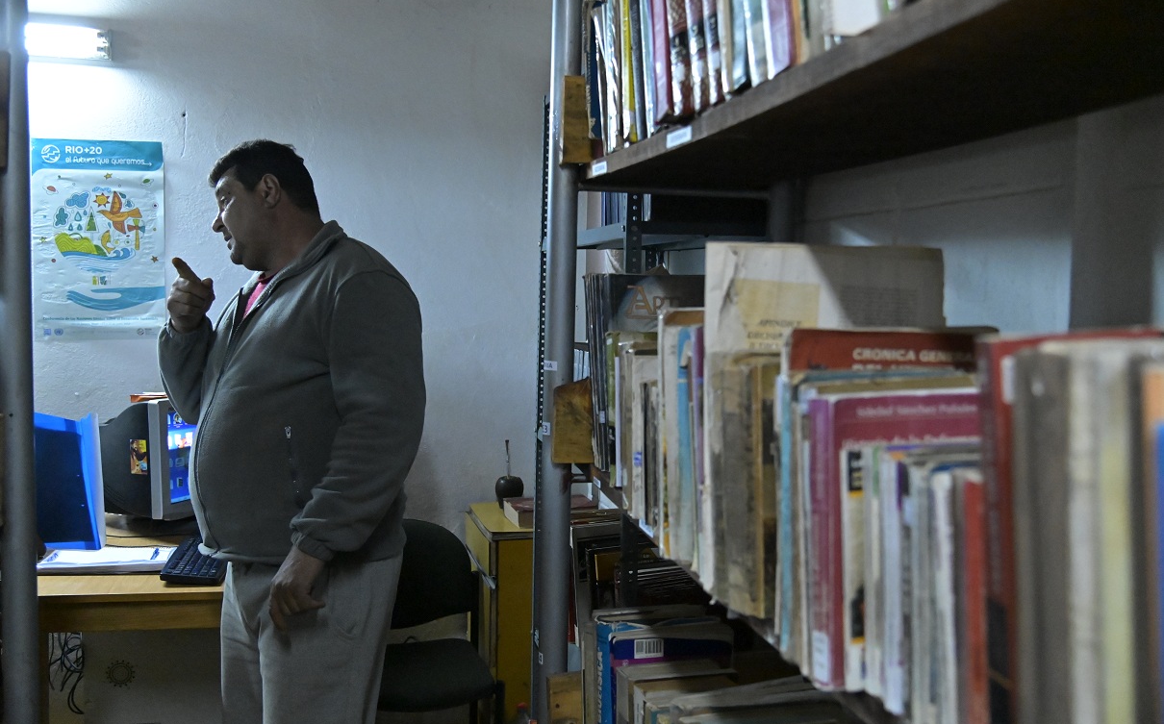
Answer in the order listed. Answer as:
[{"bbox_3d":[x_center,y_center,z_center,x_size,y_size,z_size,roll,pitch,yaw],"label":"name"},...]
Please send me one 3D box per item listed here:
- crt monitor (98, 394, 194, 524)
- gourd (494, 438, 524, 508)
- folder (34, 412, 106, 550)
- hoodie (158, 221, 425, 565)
[{"bbox_3d":[-1.222,0.285,3.020,0.410,0.350,0.400,1,4,26],"label":"crt monitor"},{"bbox_3d":[-0.232,0.358,3.300,0.090,0.222,0.090,1,4,0],"label":"gourd"},{"bbox_3d":[-1.355,0.310,2.670,0.250,0.345,0.060,1,4,-3],"label":"folder"},{"bbox_3d":[-0.563,0.037,1.985,0.430,0.620,0.550,-2,5,-37],"label":"hoodie"}]

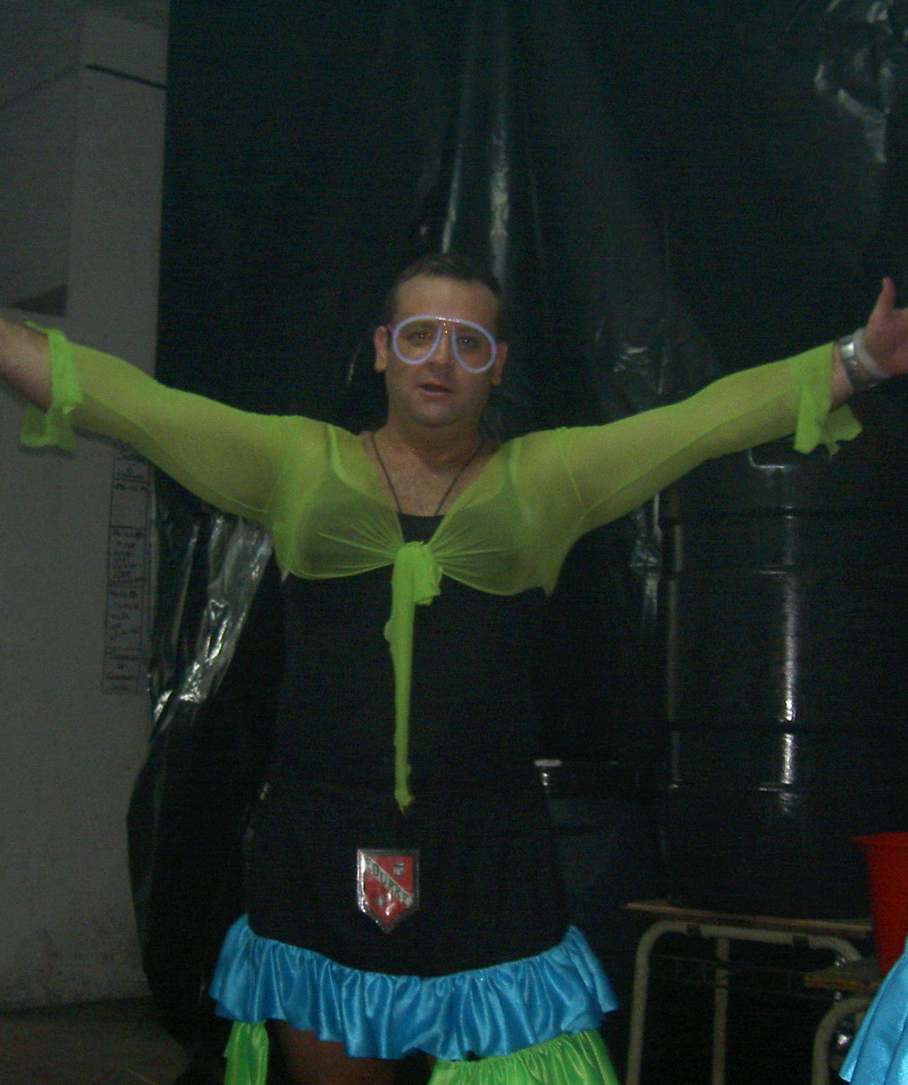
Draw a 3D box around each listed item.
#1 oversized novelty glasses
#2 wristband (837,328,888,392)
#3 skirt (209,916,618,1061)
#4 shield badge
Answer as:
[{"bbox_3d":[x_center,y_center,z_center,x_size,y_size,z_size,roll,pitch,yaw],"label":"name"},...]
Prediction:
[{"bbox_3d":[-0.012,-0.288,2.365,0.155,0.073,0.120,7,7,-1],"label":"oversized novelty glasses"},{"bbox_3d":[0.552,-0.245,2.190,0.043,0.078,0.064,-28,0,20],"label":"wristband"},{"bbox_3d":[-0.058,0.617,2.340,0.580,0.155,0.430,1,-5,0],"label":"skirt"},{"bbox_3d":[-0.089,0.468,2.190,0.083,0.112,0.012,1,-5,5],"label":"shield badge"}]

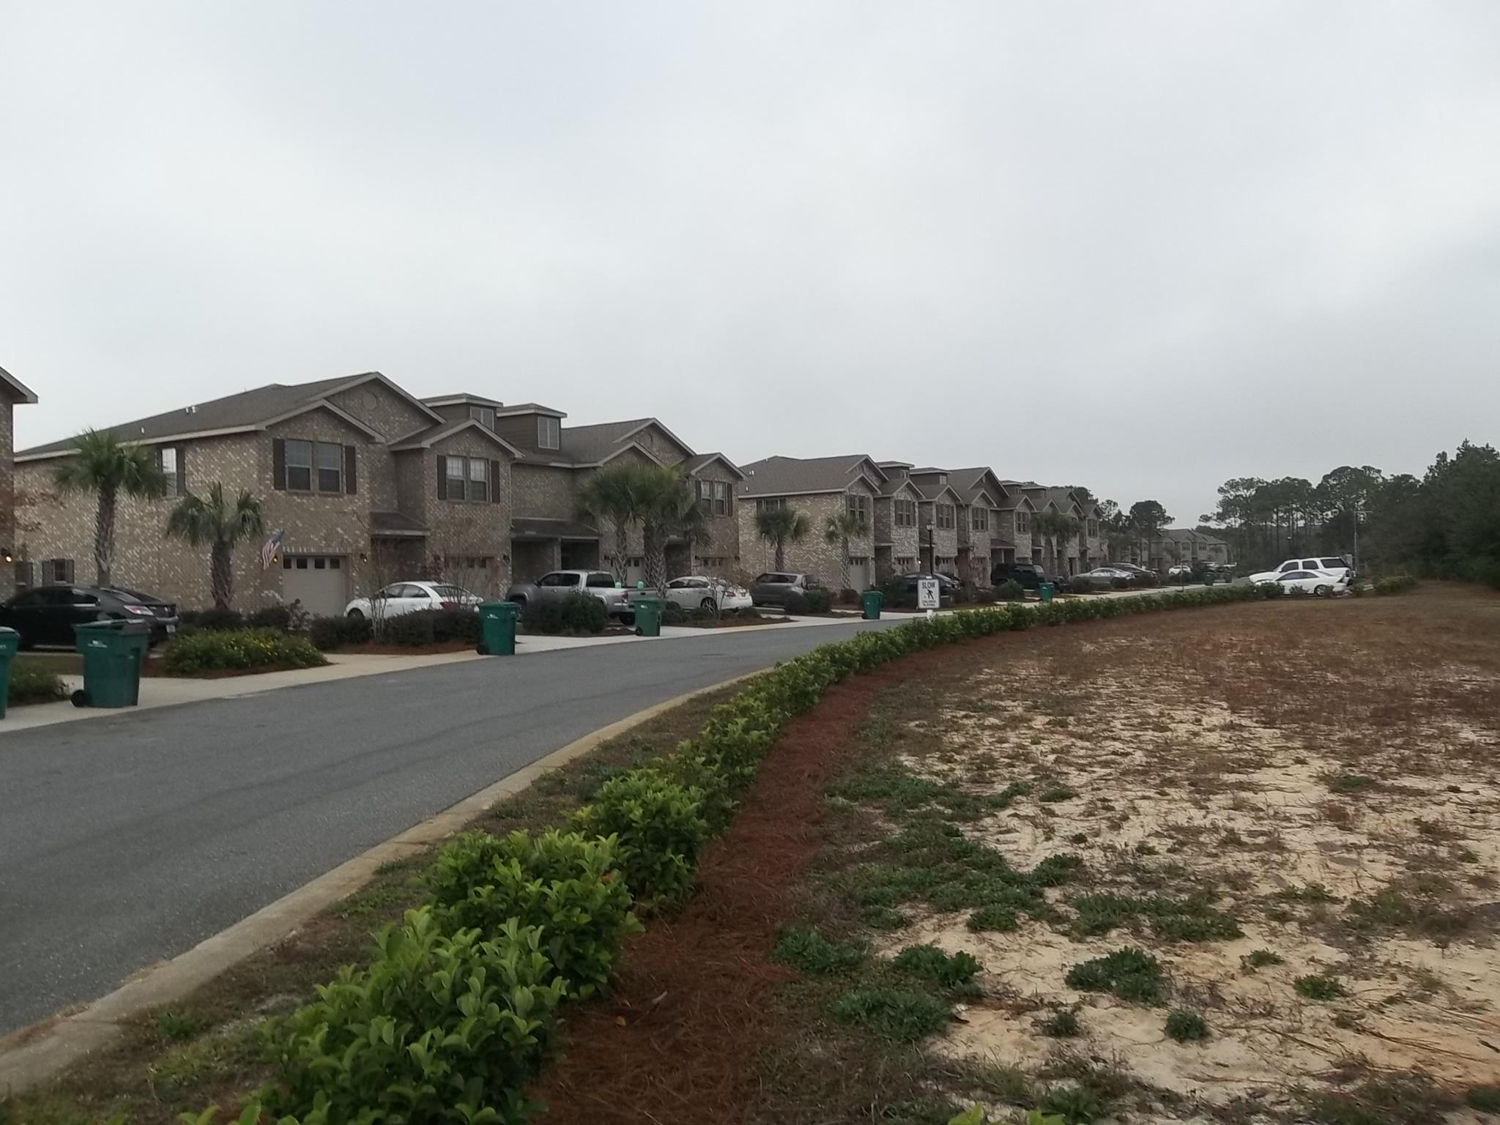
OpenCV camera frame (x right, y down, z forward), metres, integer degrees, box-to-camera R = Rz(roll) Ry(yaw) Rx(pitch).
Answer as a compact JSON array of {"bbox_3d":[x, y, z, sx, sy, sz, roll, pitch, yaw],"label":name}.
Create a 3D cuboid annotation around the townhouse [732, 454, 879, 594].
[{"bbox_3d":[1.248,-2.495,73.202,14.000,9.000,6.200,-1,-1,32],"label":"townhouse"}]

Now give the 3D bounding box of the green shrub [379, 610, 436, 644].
[{"bbox_3d":[-8.277,1.561,28.300,1.200,0.800,1.100,-1,-1,-20],"label":"green shrub"}]

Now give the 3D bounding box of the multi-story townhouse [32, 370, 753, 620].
[{"bbox_3d":[-14.539,-2.409,51.001,17.000,9.000,27.500,-1,-1,32],"label":"multi-story townhouse"}]

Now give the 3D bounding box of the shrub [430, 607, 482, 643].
[{"bbox_3d":[-7.366,1.548,29.300,1.350,0.870,1.300,-1,-1,-14],"label":"shrub"}]

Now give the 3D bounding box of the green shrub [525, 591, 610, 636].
[{"bbox_3d":[-5.189,1.392,33.000,2.250,1.170,1.400,-1,-1,10],"label":"green shrub"}]

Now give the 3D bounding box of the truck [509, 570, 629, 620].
[{"bbox_3d":[-5.413,1.175,37.682,5.350,1.790,1.900,-1,-1,32],"label":"truck"}]

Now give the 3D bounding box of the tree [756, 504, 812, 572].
[{"bbox_3d":[1.790,-0.550,65.000,3.100,5.200,3.100,-1,-1,2],"label":"tree"}]

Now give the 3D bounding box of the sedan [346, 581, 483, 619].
[{"bbox_3d":[-10.108,1.298,35.205,4.750,1.450,1.800,-1,-1,32],"label":"sedan"}]

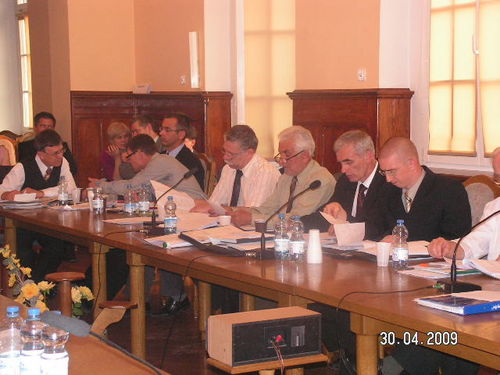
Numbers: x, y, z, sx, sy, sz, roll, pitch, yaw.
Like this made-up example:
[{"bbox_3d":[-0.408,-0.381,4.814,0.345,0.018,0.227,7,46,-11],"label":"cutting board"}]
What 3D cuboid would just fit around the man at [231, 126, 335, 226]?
[{"bbox_3d":[0.219,0.355,5.497,0.780,1.320,0.560,-4,6,-37],"label":"man"}]

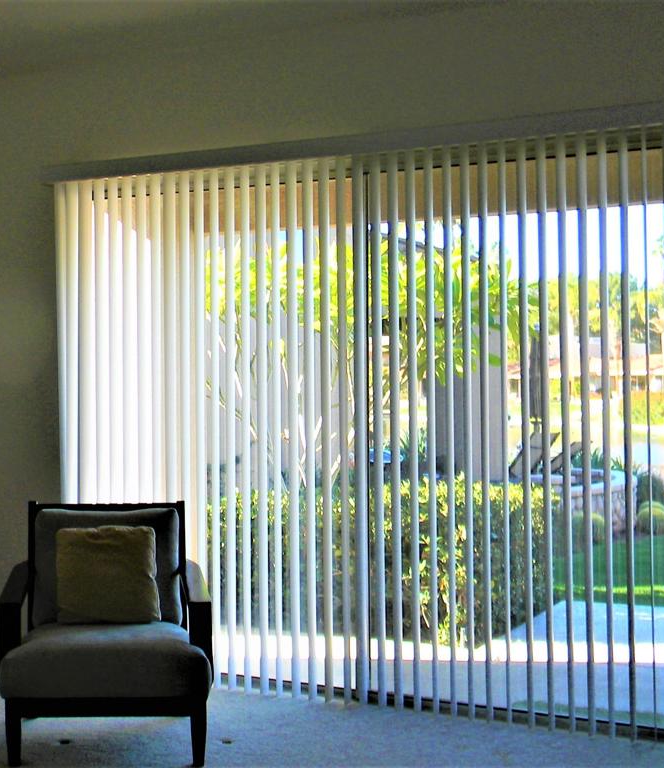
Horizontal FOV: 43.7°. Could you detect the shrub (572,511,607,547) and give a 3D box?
[{"bbox_3d":[2.627,1.474,8.450,0.360,0.360,0.370,0,-2,17],"label":"shrub"}]

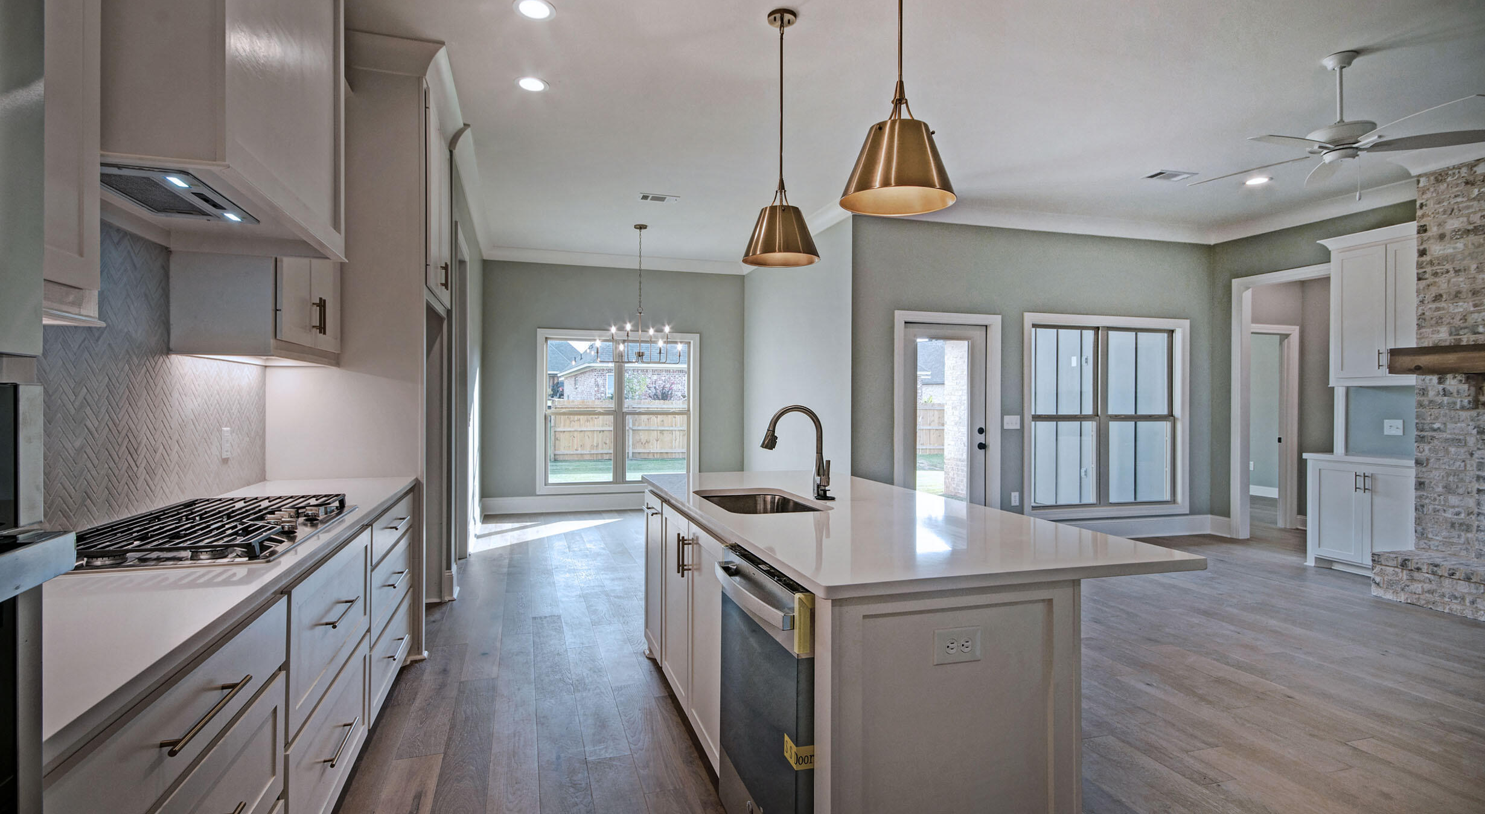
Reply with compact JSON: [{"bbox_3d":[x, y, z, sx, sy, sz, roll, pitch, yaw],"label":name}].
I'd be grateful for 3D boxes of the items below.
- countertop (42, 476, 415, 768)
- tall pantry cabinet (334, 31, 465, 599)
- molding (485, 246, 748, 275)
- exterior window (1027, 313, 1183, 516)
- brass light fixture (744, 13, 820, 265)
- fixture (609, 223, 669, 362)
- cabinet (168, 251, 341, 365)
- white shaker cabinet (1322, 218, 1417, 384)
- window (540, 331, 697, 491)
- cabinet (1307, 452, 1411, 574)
[{"bbox_3d":[-1.566,0.396,1.950,0.695,0.036,2.790,0,1,-18],"label":"countertop"},{"bbox_3d":[-2.117,-0.250,3.779,0.790,3.050,1.140,0,1,-18],"label":"tall pantry cabinet"},{"bbox_3d":[-1.440,-1.742,7.896,3.150,0.140,0.120,0,1,-18],"label":"molding"},{"bbox_3d":[3.437,0.091,6.218,1.980,1.875,0.120,0,1,-18],"label":"exterior window"},{"bbox_3d":[0.172,-1.220,2.989,0.346,1.095,0.346,0,1,0],"label":"brass light fixture"},{"bbox_3d":[-1.005,-1.112,6.498,0.820,1.375,0.820,0,1,-18],"label":"fixture"},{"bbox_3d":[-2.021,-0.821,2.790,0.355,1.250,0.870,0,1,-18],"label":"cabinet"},{"bbox_3d":[4.905,-0.741,4.962,0.360,1.158,0.720,0,1,-18],"label":"white shaker cabinet"},{"bbox_3d":[-1.477,0.053,8.017,1.955,1.937,0.120,0,1,-18],"label":"window"},{"bbox_3d":[4.846,0.820,5.010,0.450,0.890,0.720,0,1,-18],"label":"cabinet"}]

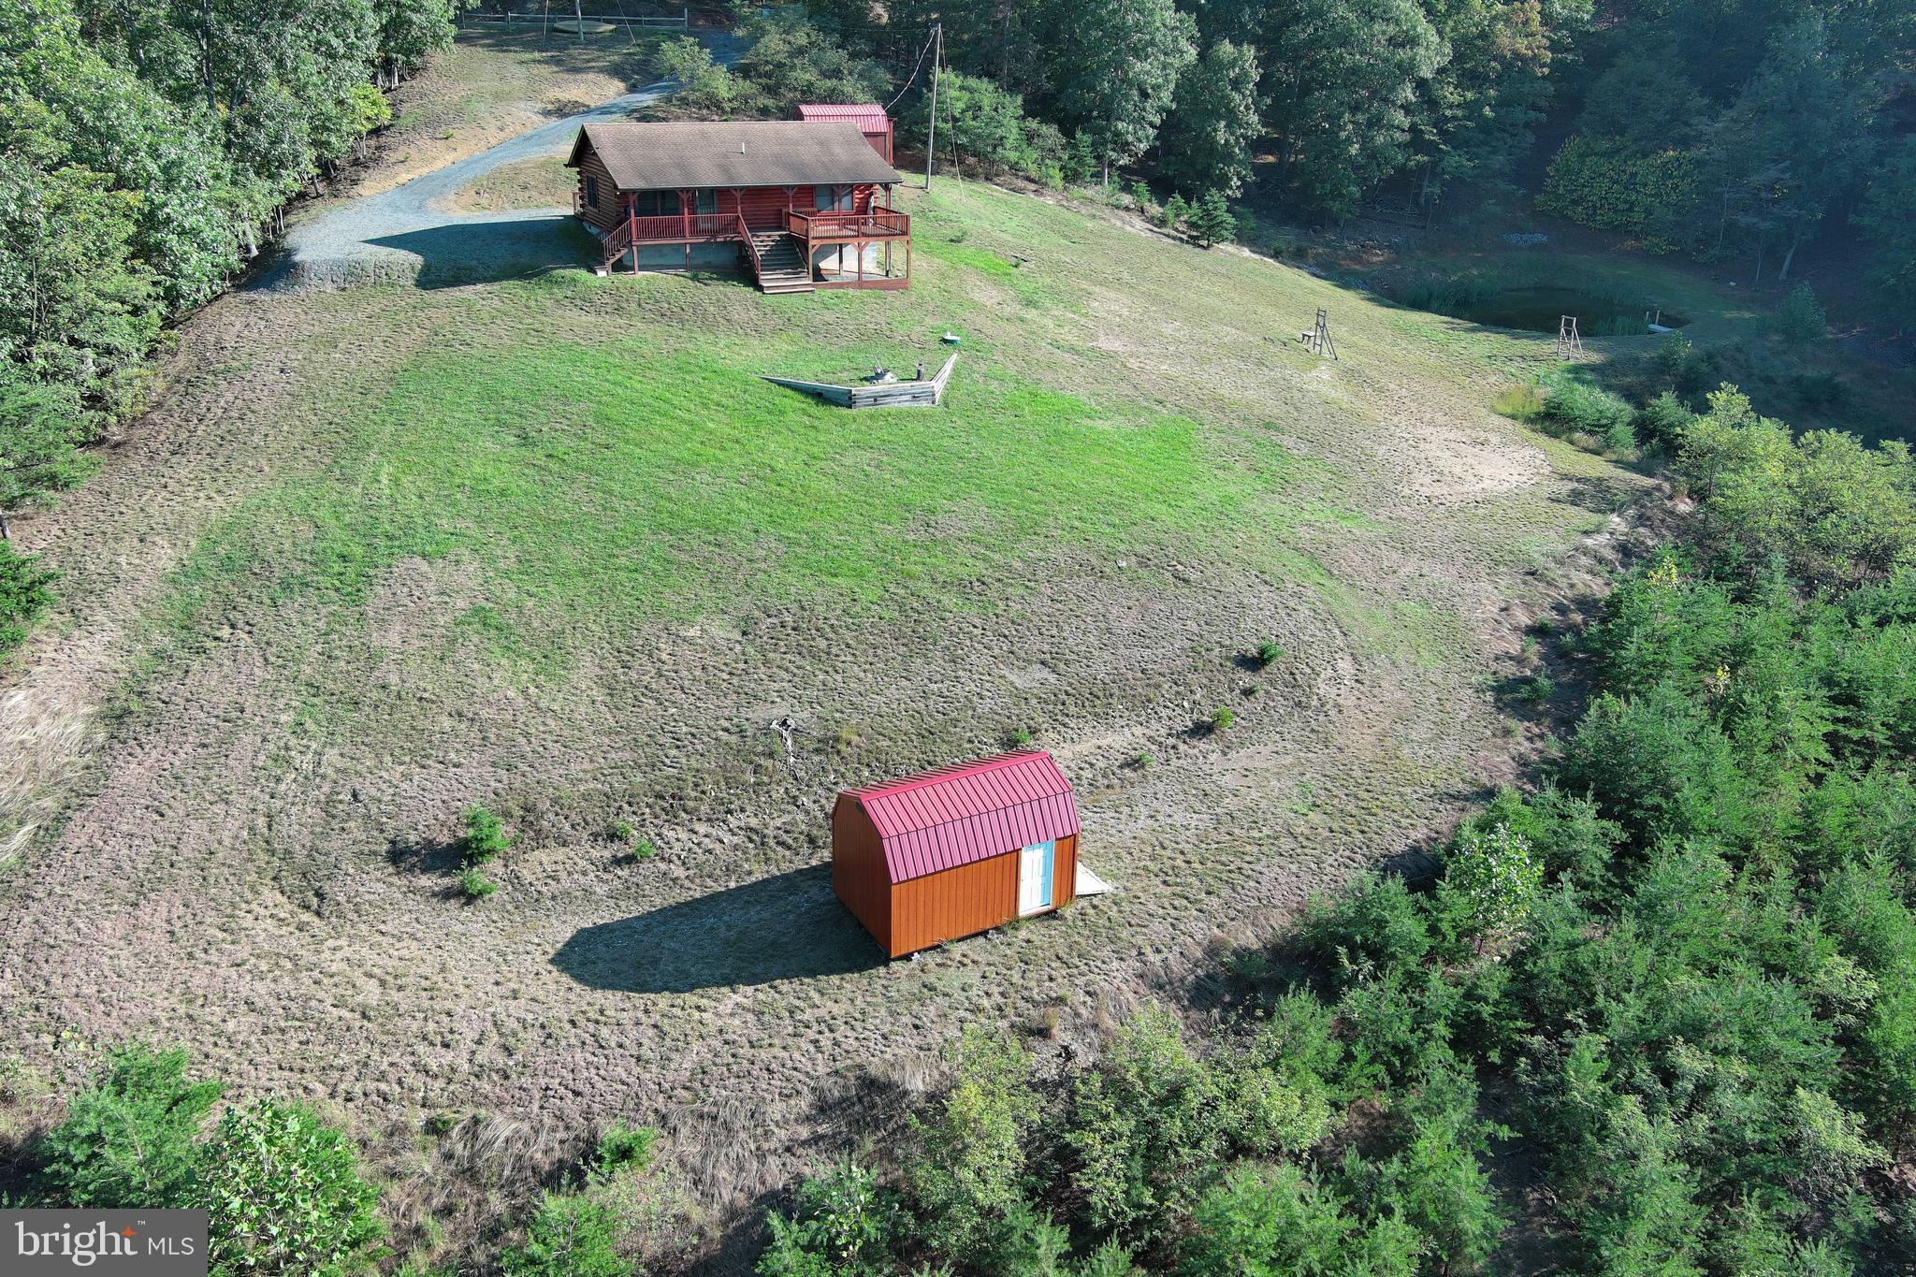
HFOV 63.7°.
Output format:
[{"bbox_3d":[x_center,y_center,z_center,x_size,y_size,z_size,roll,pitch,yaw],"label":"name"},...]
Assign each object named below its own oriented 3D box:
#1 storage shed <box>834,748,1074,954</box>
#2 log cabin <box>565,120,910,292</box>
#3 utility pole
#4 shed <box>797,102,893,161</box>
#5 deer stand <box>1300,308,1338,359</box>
[{"bbox_3d":[-0.044,4.659,35.934,4.950,3.350,3.150,-11,24,-27],"label":"storage shed"},{"bbox_3d":[-10.498,-20.692,73.142,13.550,6.890,12.742,-9,24,-24],"label":"log cabin"},{"bbox_3d":[-1.340,-29.160,84.915,0.350,8.716,0.350,4,21,-1],"label":"utility pole"},{"bbox_3d":[-6.662,-28.728,88.067,4.850,3.250,3.100,-6,22,-17],"label":"shed"},{"bbox_3d":[18.069,-15.278,77.300,1.950,2.400,0.900,-7,23,-18],"label":"deer stand"}]

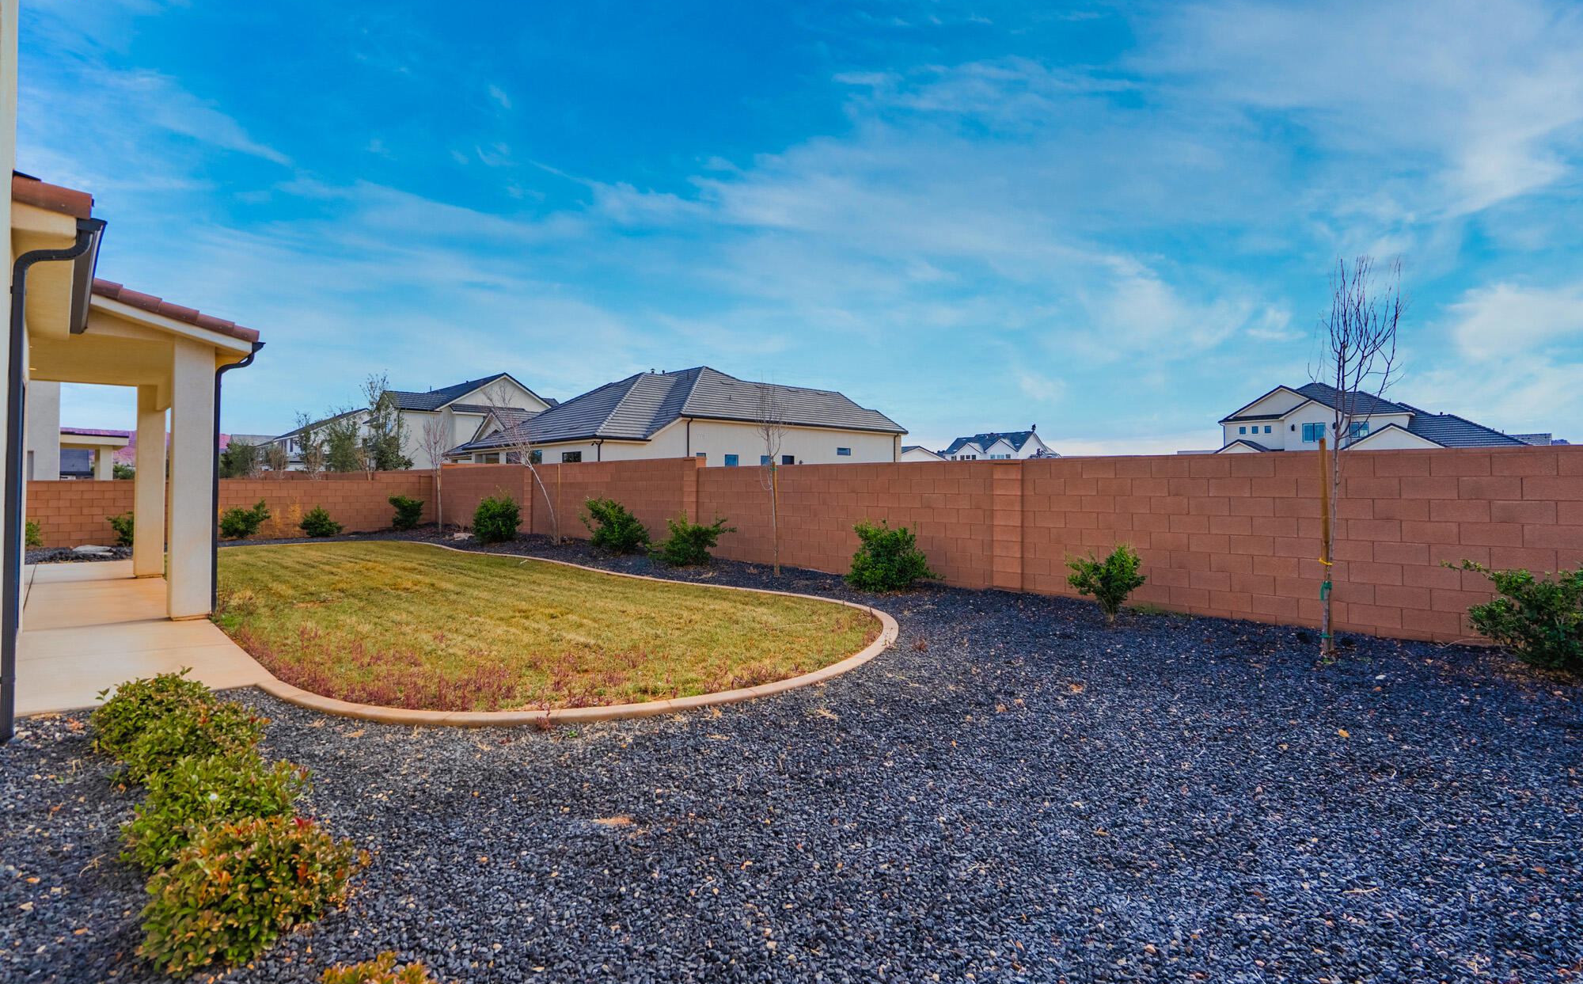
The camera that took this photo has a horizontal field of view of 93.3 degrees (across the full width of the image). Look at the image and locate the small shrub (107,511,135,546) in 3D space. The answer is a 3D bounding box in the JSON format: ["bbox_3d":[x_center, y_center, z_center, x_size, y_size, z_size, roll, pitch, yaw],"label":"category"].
[{"bbox_3d":[-16.750,0.910,18.950,0.950,0.950,0.920,0,1,-41],"label":"small shrub"}]

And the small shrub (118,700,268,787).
[{"bbox_3d":[-2.950,1.235,3.690,0.590,0.420,0.590,0,1,-39],"label":"small shrub"}]

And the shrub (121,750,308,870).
[{"bbox_3d":[-2.251,1.253,2.942,0.580,0.396,0.580,-1,1,-38],"label":"shrub"}]

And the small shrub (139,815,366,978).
[{"bbox_3d":[-1.701,1.274,2.396,0.589,0.365,0.589,-1,1,-36],"label":"small shrub"}]

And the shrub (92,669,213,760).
[{"bbox_3d":[-3.500,1.210,4.120,0.530,0.440,0.530,0,1,-40],"label":"shrub"}]

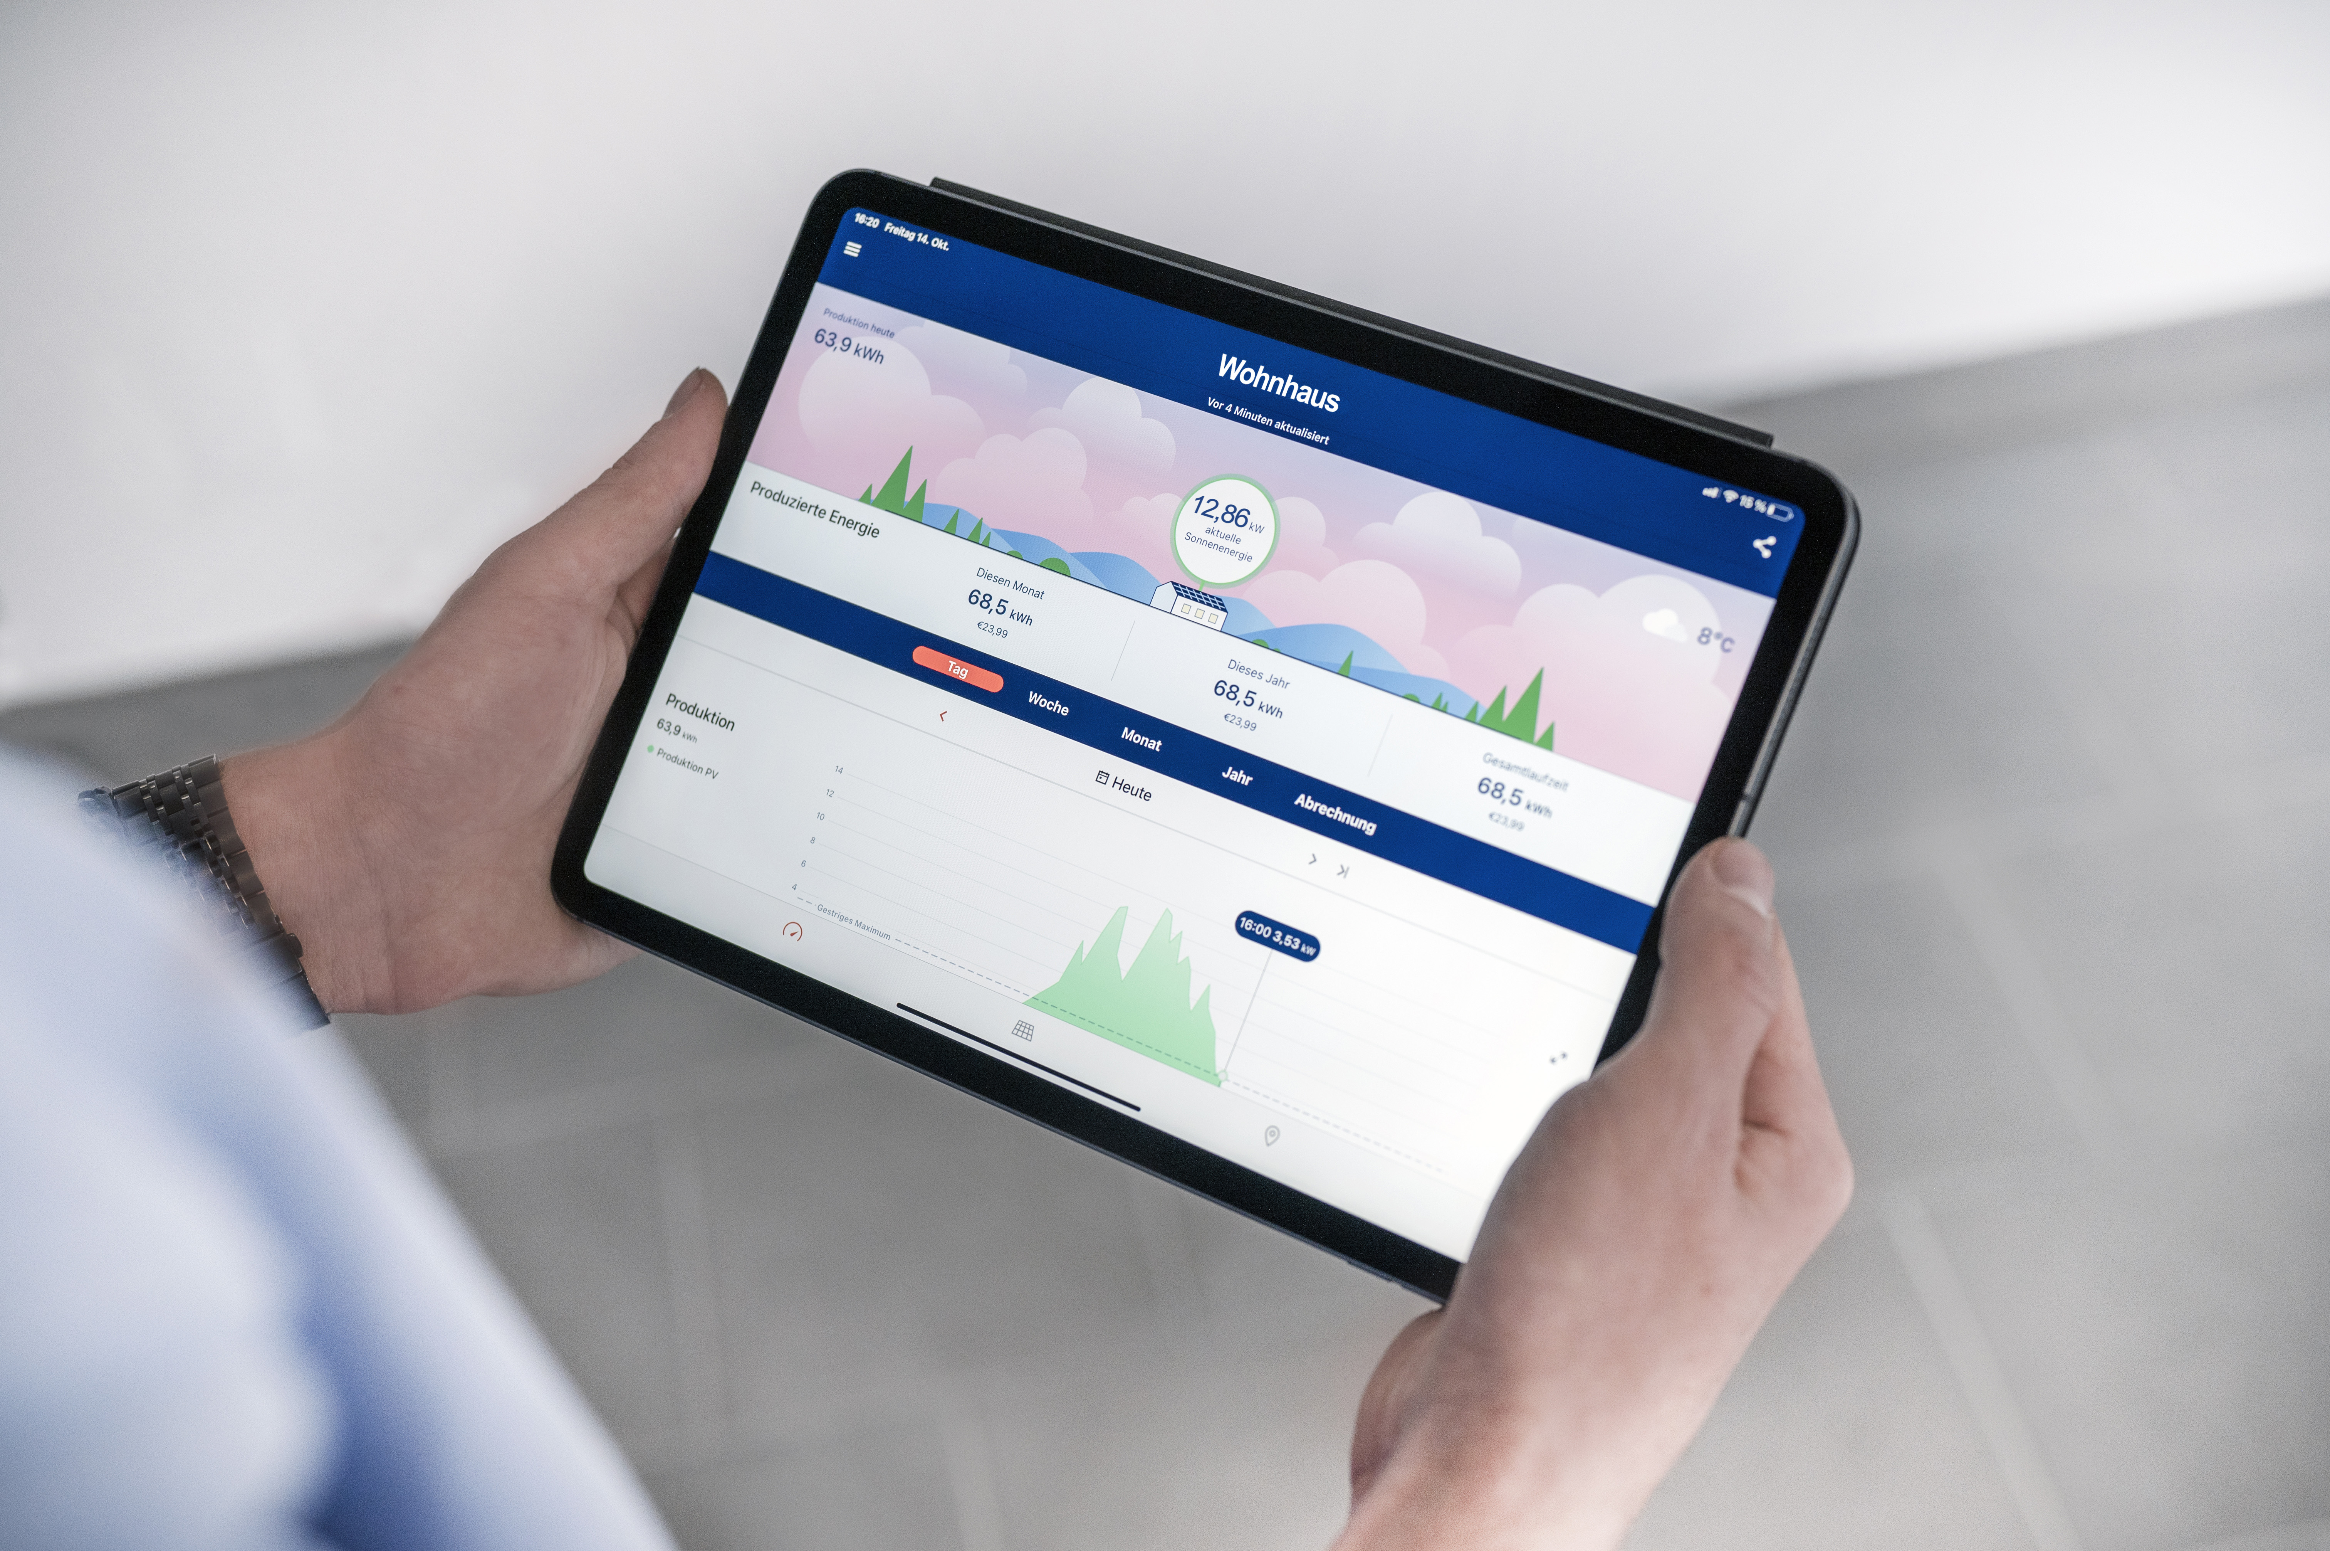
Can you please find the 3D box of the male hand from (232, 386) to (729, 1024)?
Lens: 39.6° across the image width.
[{"bbox_3d":[-0.130,-0.015,0.733,0.186,0.068,0.114,-22,79,7],"label":"male hand"}]

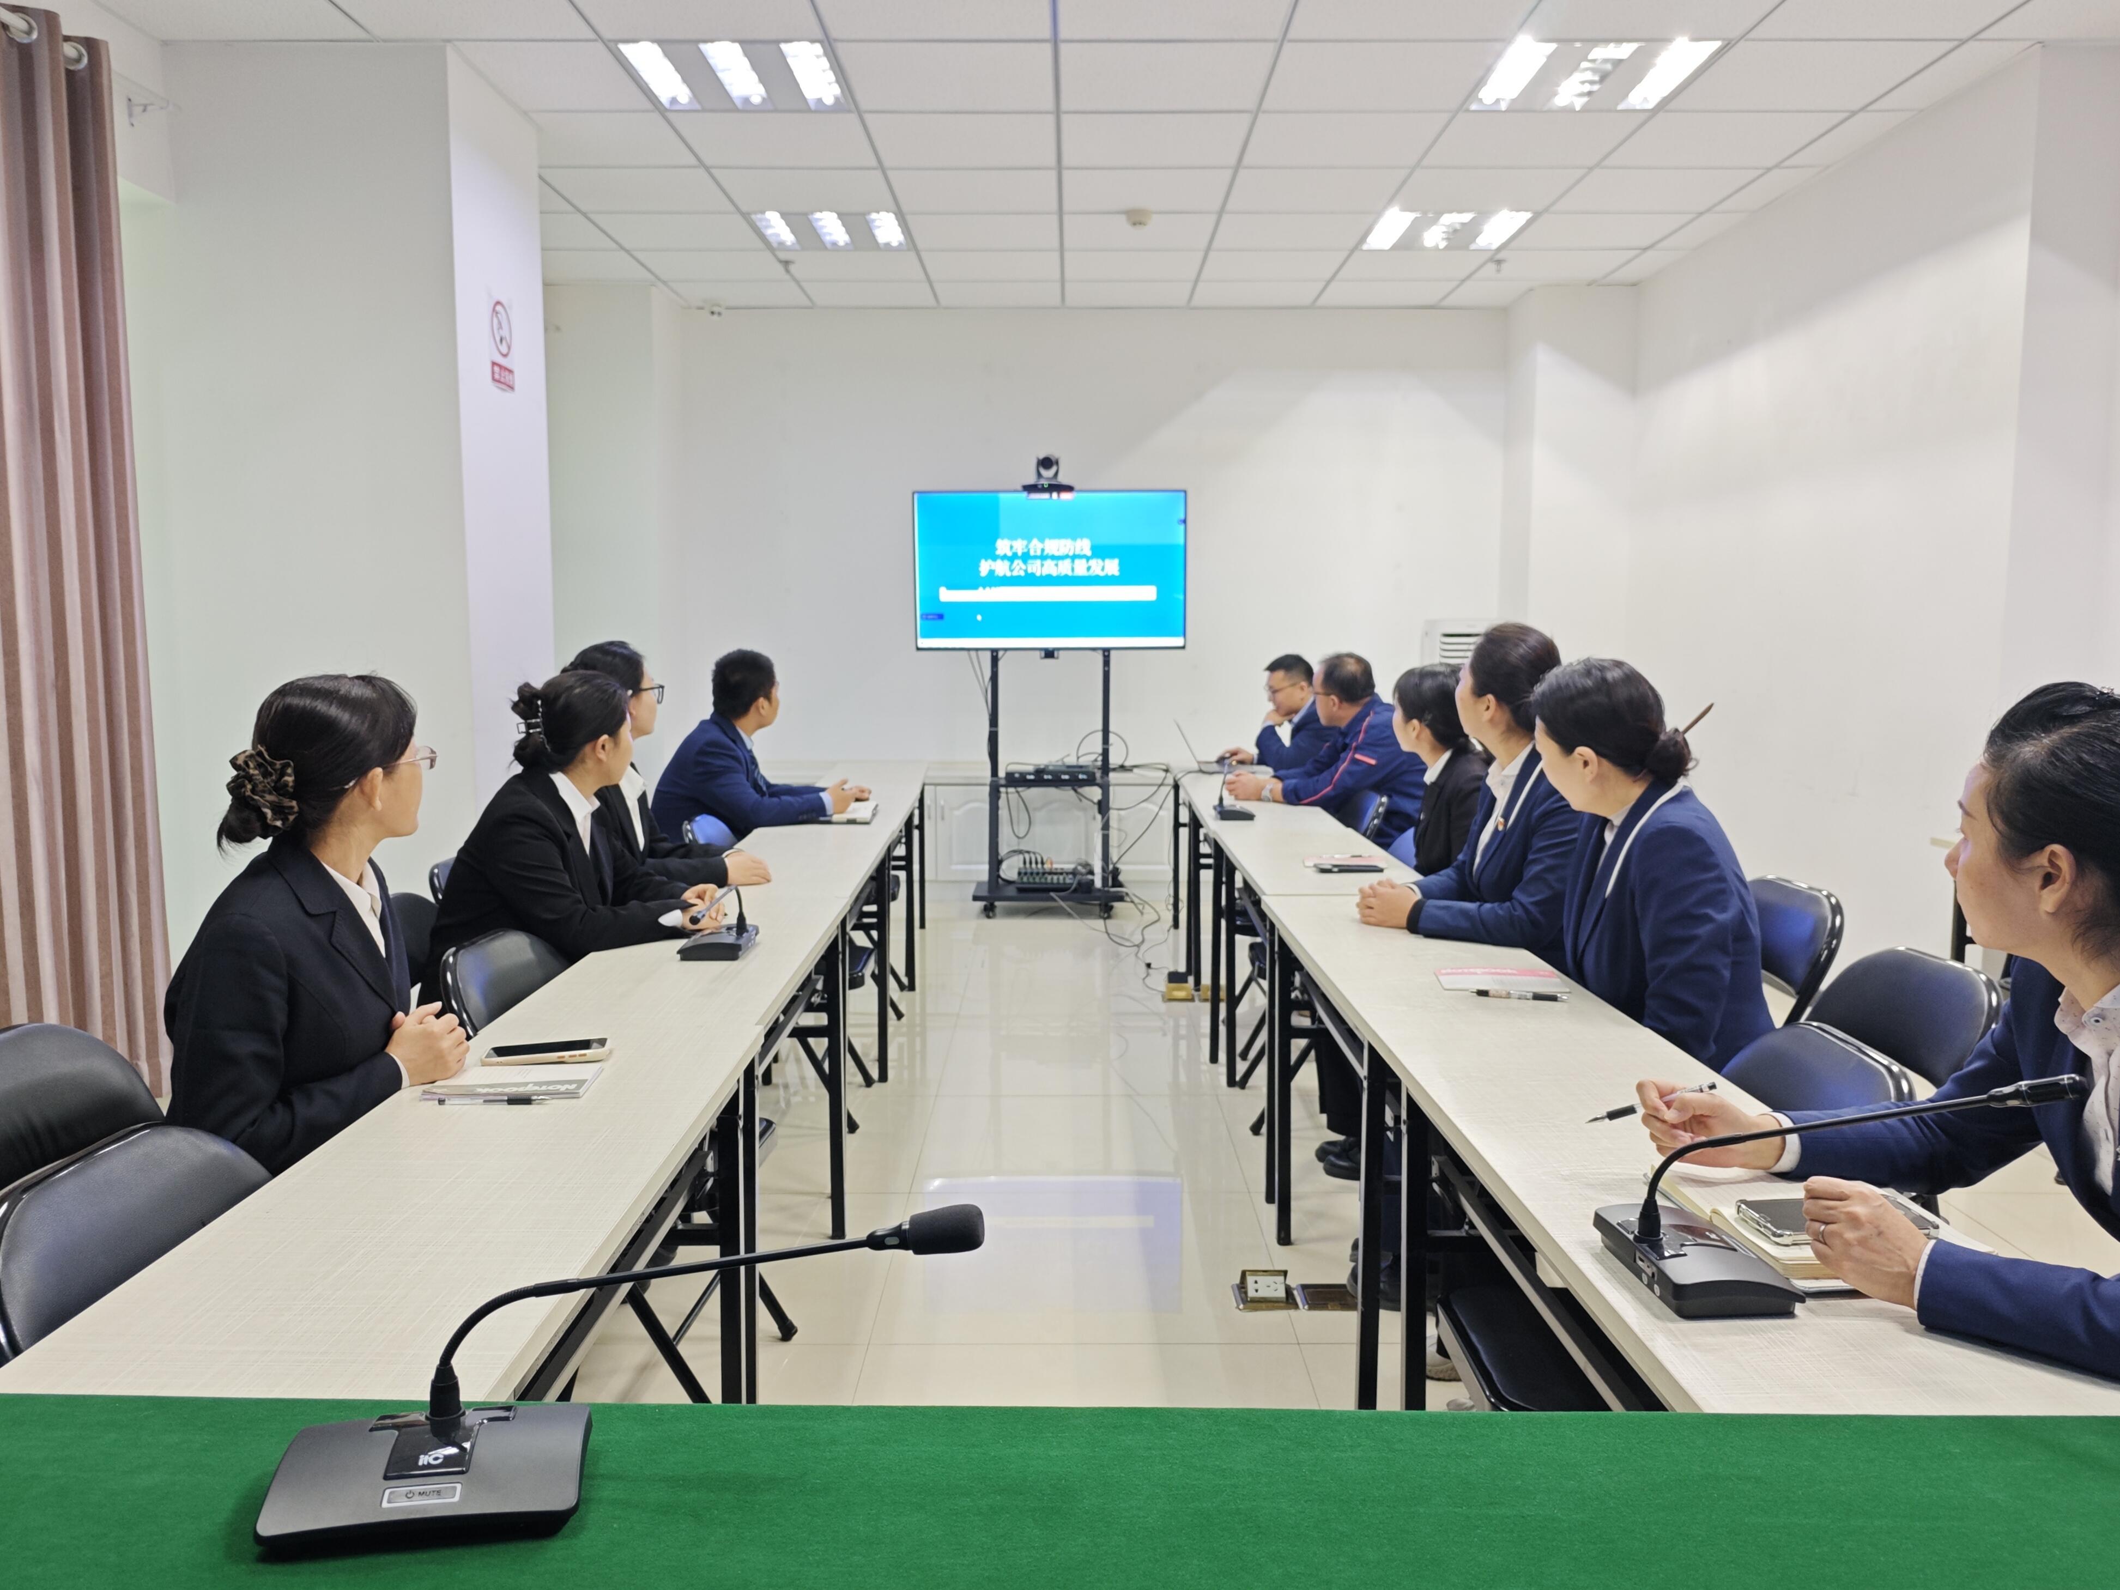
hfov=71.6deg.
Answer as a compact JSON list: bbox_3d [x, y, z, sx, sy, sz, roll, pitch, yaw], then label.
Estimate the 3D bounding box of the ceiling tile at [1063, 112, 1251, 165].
[{"bbox_3d":[0.309,-2.160,4.841,0.618,0.020,0.557,0,6,0],"label":"ceiling tile"}]

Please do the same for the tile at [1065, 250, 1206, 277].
[{"bbox_3d":[0.324,-2.346,6.501,0.618,0.020,0.557,0,6,0],"label":"tile"}]

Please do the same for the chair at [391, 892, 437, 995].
[{"bbox_3d":[-1.138,0.614,3.087,0.480,0.800,0.460,0,6,1],"label":"chair"}]

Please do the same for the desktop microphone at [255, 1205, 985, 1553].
[{"bbox_3d":[-0.284,0.388,1.002,0.459,0.194,0.128,-1,7,-7],"label":"desktop microphone"}]

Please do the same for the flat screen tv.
[{"bbox_3d":[-0.042,-1.034,6.802,1.260,0.729,0.071,0,7,0],"label":"flat screen tv"}]

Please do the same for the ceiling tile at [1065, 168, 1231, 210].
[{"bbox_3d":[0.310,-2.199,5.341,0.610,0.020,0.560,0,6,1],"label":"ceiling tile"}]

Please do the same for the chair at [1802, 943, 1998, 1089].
[{"bbox_3d":[1.266,0.681,2.564,0.480,0.800,0.460,0,6,-5],"label":"chair"}]

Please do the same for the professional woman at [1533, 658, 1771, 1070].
[{"bbox_3d":[0.854,0.446,2.303,0.571,1.316,0.469,1,7,10],"label":"professional woman"}]

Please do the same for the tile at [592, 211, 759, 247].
[{"bbox_3d":[-1.535,-2.290,5.964,0.618,0.020,0.557,0,6,0],"label":"tile"}]

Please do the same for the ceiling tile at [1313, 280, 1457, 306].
[{"bbox_3d":[1.548,-2.392,7.009,0.612,0.020,0.571,0,7,0],"label":"ceiling tile"}]

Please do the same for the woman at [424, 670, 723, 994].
[{"bbox_3d":[-0.885,0.393,2.907,0.612,1.275,0.469,-1,7,-7],"label":"woman"}]

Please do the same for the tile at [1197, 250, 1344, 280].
[{"bbox_3d":[0.942,-2.344,6.496,0.618,0.020,0.557,0,6,0],"label":"tile"}]

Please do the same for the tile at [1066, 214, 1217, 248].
[{"bbox_3d":[0.315,-2.261,5.890,0.610,0.020,0.560,0,6,1],"label":"tile"}]

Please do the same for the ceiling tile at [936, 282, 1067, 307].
[{"bbox_3d":[-0.289,-2.410,7.060,0.618,0.020,0.557,0,6,0],"label":"ceiling tile"}]

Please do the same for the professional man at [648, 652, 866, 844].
[{"bbox_3d":[-0.945,0.185,4.658,0.700,1.290,0.520,-1,6,-9],"label":"professional man"}]

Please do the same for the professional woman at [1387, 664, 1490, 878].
[{"bbox_3d":[0.928,0.309,3.724,0.612,1.265,0.449,2,7,12],"label":"professional woman"}]

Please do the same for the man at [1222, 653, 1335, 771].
[{"bbox_3d":[1.033,0.068,6.003,0.700,1.250,0.520,0,6,1],"label":"man"}]

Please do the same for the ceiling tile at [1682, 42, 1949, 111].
[{"bbox_3d":[2.158,-2.092,4.271,0.618,0.020,0.557,0,6,0],"label":"ceiling tile"}]

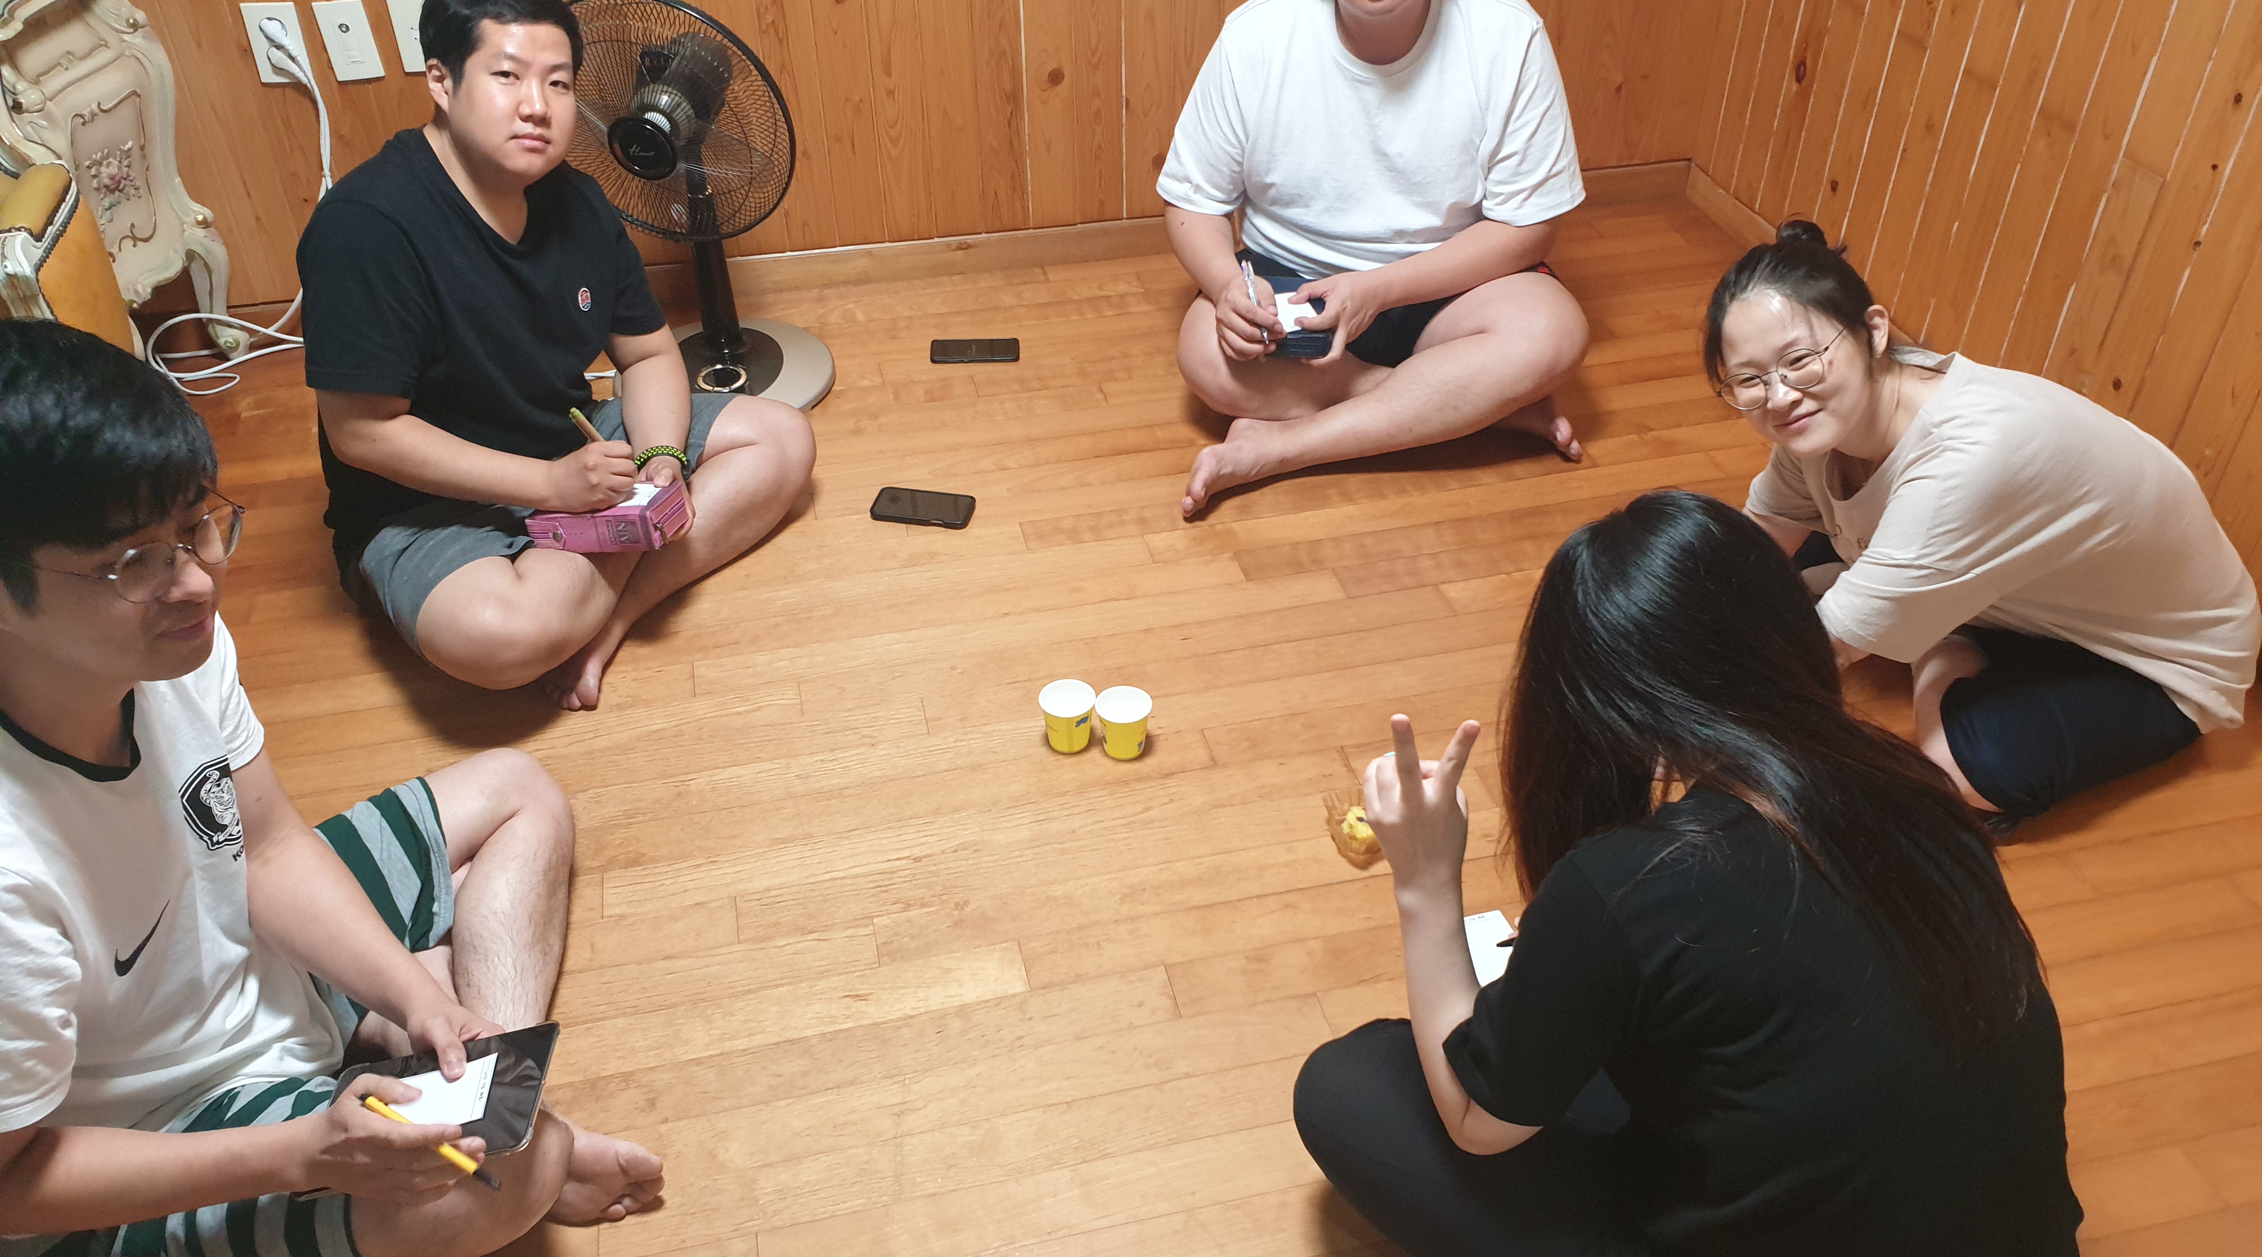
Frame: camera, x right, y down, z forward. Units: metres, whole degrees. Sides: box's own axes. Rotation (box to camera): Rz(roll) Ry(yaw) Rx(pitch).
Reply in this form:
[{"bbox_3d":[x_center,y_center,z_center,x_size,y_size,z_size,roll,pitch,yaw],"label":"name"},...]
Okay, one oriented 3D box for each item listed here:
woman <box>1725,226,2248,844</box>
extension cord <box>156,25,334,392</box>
[{"bbox_3d":[1.022,-0.182,2.050,0.780,0.650,0.600,-12,39,-15],"label":"woman"},{"bbox_3d":[-1.471,-0.678,2.772,0.381,0.567,0.159,-9,38,-11],"label":"extension cord"}]

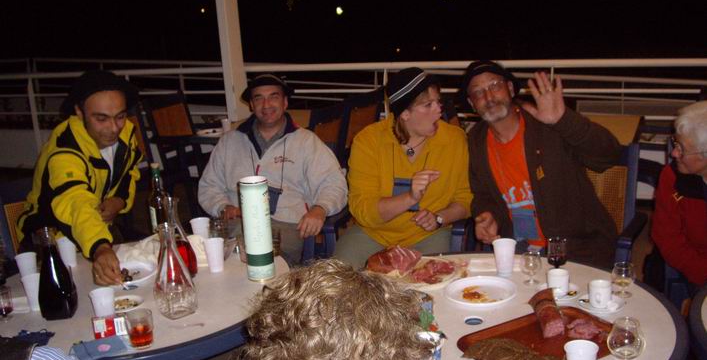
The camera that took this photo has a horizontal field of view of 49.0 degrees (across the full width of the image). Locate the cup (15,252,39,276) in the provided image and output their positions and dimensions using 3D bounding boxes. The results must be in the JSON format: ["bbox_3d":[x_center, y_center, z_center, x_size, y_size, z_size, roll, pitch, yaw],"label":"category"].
[{"bbox_3d":[-1.046,0.297,2.484,0.069,0.095,0.069,-4,15,0],"label":"cup"}]

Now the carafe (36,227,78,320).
[{"bbox_3d":[-0.868,0.265,2.227,0.120,0.260,0.120,-4,15,0],"label":"carafe"}]

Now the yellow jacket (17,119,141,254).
[{"bbox_3d":[-1.073,0.049,3.050,0.480,0.560,0.440,-15,17,-34],"label":"yellow jacket"}]

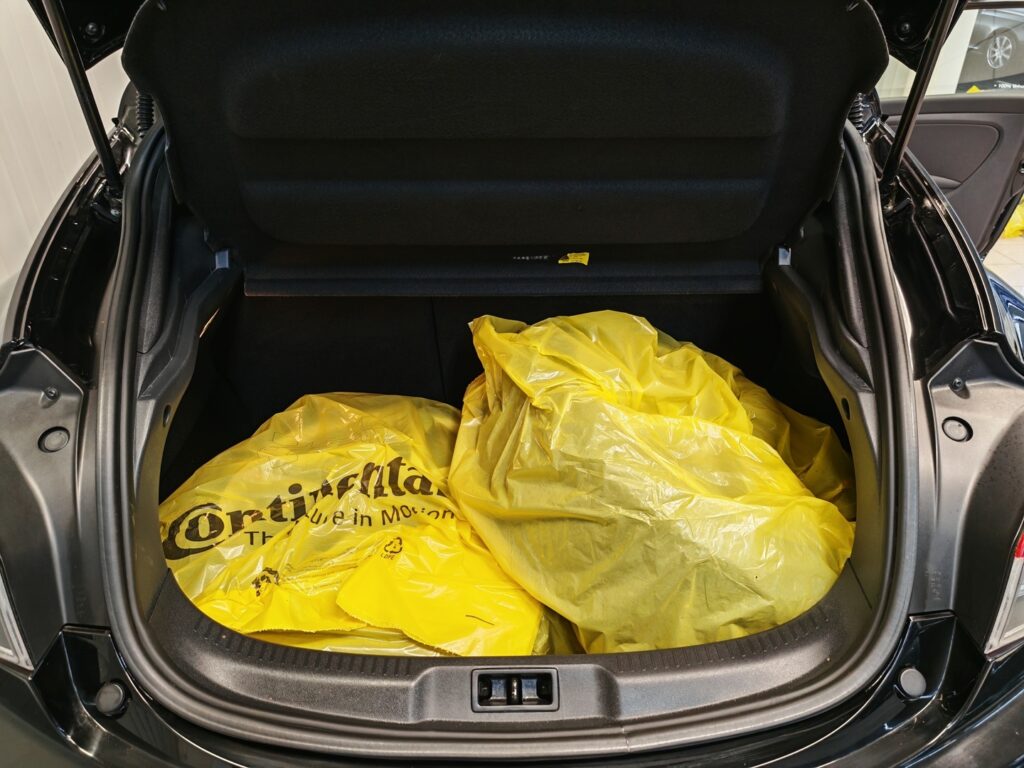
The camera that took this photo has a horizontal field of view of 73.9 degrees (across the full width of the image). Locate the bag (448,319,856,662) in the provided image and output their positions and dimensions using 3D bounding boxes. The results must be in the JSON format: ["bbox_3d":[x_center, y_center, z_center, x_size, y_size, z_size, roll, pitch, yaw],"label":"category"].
[{"bbox_3d":[0.241,0.158,1.144,0.650,0.440,0.600,-1,30,-1],"label":"bag"}]

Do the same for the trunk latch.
[{"bbox_3d":[0.007,0.379,0.842,0.105,0.040,0.050,-1,30,-1],"label":"trunk latch"}]

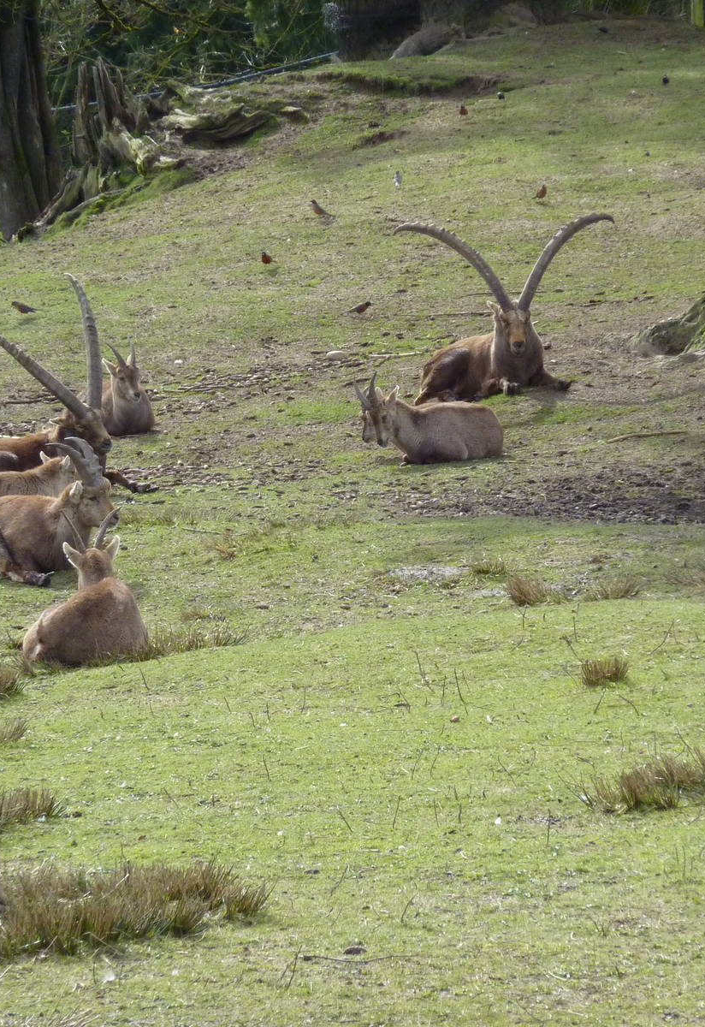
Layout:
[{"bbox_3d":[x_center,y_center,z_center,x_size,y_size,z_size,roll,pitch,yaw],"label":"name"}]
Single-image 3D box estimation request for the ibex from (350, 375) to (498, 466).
[{"bbox_3d":[0.473,-0.594,52.100,0.930,0.560,0.410,-1,3,-14],"label":"ibex"}]

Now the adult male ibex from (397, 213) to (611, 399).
[{"bbox_3d":[1.111,-1.433,58.100,1.100,1.290,1.250,-2,3,-41],"label":"adult male ibex"}]

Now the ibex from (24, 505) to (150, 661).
[{"bbox_3d":[-1.229,0.331,38.100,0.430,0.660,0.780,2,3,37],"label":"ibex"}]

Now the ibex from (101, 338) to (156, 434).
[{"bbox_3d":[-1.261,-0.724,46.300,0.330,0.520,0.780,-2,5,-18],"label":"ibex"}]

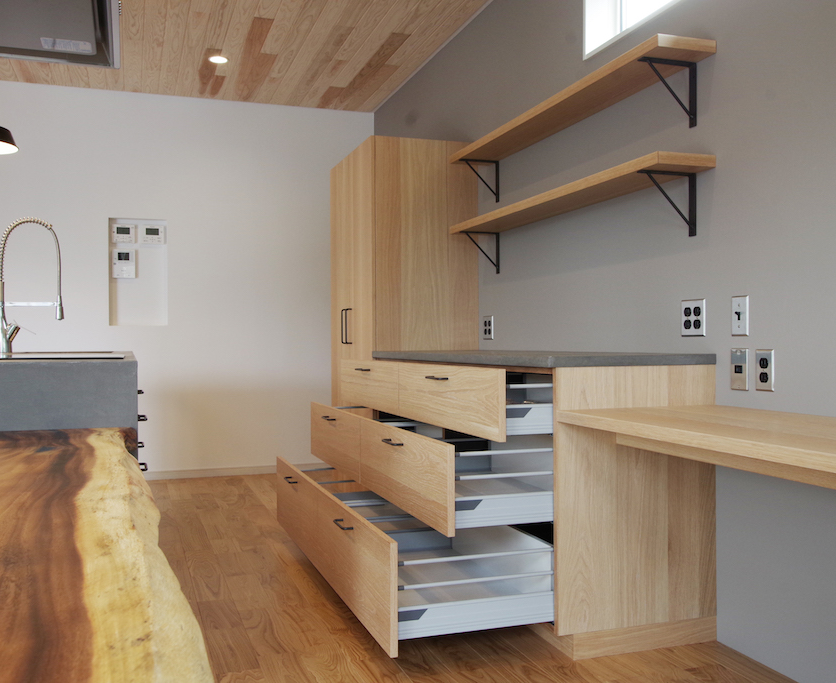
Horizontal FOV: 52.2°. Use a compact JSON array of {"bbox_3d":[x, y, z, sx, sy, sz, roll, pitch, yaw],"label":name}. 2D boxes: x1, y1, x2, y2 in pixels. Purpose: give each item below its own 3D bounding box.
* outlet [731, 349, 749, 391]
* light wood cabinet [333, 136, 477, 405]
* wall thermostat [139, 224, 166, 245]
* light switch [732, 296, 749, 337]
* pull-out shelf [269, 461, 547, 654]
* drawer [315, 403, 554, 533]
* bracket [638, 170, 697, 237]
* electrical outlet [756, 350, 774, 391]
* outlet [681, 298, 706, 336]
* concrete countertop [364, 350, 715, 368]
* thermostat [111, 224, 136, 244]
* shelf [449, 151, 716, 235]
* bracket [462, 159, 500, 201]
[{"bbox_3d":[0.902,0.079,2.398,0.010,0.116,0.071,0,0,-18],"label":"outlet"},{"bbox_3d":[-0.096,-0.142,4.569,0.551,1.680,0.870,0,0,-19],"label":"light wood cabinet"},{"bbox_3d":[-1.743,-0.699,5.610,0.147,0.117,0.024,0,0,-19],"label":"wall thermostat"},{"bbox_3d":[0.899,-0.070,2.394,0.016,0.115,0.070,0,0,-18],"label":"light switch"},{"bbox_3d":[-0.134,0.667,3.107,0.506,0.295,1.795,0,0,-18],"label":"pull-out shelf"},{"bbox_3d":[0.007,0.401,3.197,0.479,0.242,1.821,0,0,-19],"label":"drawer"},{"bbox_3d":[0.754,-0.418,2.593,0.194,0.189,0.032,0,0,-19],"label":"bracket"},{"bbox_3d":[0.933,0.079,2.303,0.010,0.114,0.070,0,0,-18],"label":"electrical outlet"},{"bbox_3d":[0.843,-0.071,2.620,0.009,0.114,0.115,0,0,-19],"label":"outlet"},{"bbox_3d":[0.331,0.058,3.265,0.542,0.033,1.803,0,0,-18],"label":"concrete countertop"},{"bbox_3d":[-1.914,-0.699,5.552,0.144,0.115,0.024,0,0,-19],"label":"thermostat"},{"bbox_3d":[0.519,-0.527,3.285,0.199,0.035,1.685,0,0,-19],"label":"shelf"},{"bbox_3d":[0.286,-0.740,3.950,0.185,0.189,0.036,0,0,-18],"label":"bracket"}]

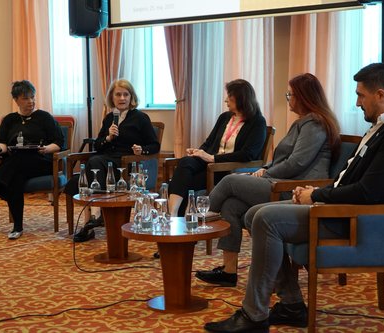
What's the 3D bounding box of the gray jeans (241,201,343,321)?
[{"bbox_3d":[0.588,0.447,3.987,0.660,0.600,0.440,0,6,1],"label":"gray jeans"}]

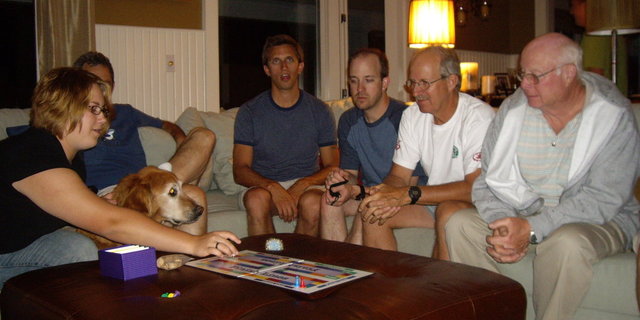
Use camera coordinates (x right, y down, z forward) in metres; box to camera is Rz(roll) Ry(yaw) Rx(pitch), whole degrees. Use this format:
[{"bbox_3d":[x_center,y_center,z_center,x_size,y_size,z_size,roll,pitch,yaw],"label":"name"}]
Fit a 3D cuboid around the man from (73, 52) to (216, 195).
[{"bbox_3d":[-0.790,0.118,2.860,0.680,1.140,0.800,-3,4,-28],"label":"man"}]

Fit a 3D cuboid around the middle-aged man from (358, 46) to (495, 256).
[{"bbox_3d":[0.420,0.143,2.540,0.540,1.140,0.760,2,4,38],"label":"middle-aged man"}]

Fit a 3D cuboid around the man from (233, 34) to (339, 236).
[{"bbox_3d":[-0.155,0.060,3.020,0.500,1.230,0.720,-1,3,-3],"label":"man"}]

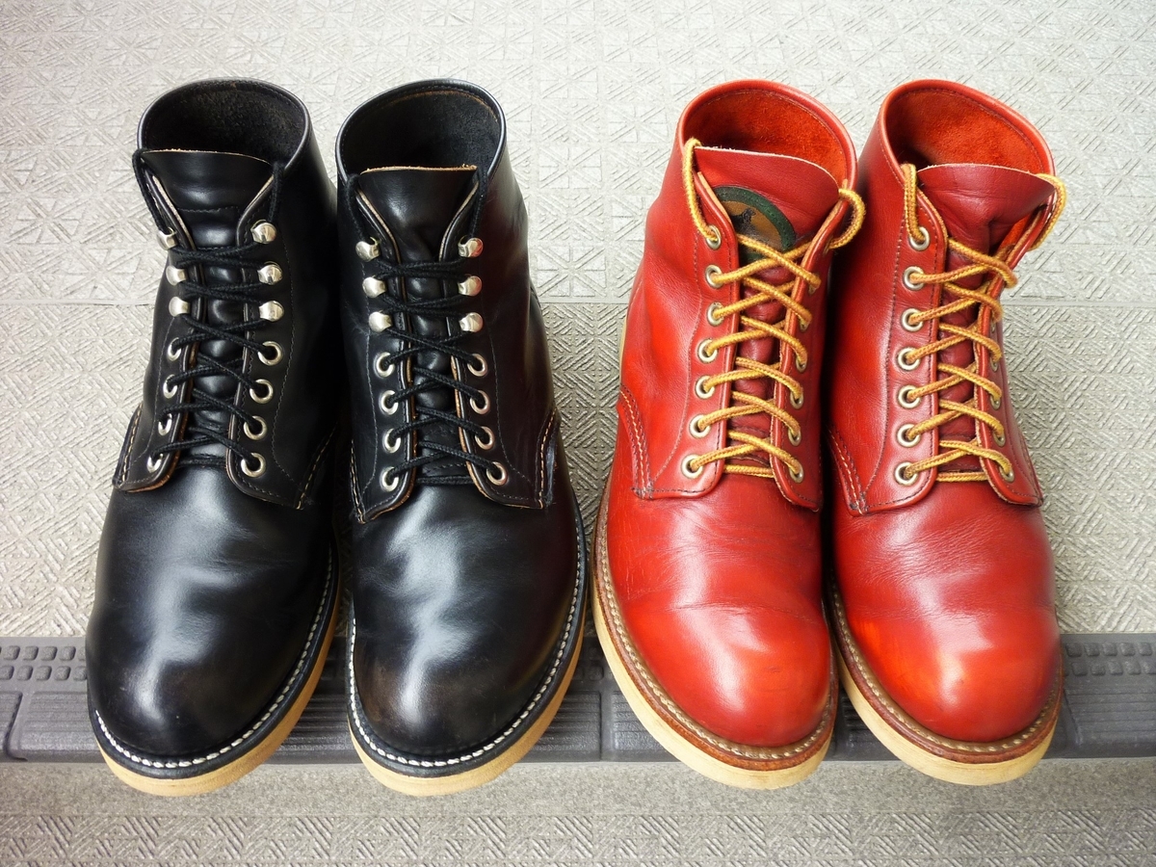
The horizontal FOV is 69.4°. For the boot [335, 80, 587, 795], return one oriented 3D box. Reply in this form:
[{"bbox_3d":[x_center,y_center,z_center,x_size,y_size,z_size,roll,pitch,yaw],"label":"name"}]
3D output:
[{"bbox_3d":[-0.055,-0.009,0.382,0.113,0.184,0.295,-3,57,-3],"label":"boot"}]

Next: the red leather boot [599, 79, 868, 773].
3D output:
[{"bbox_3d":[0.069,-0.010,0.386,0.113,0.184,0.295,2,57,0],"label":"red leather boot"}]

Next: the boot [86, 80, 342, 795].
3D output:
[{"bbox_3d":[-0.176,-0.009,0.380,0.113,0.184,0.295,0,57,-1],"label":"boot"}]

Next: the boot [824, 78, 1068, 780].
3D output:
[{"bbox_3d":[0.186,-0.010,0.388,0.113,0.184,0.295,2,57,0],"label":"boot"}]

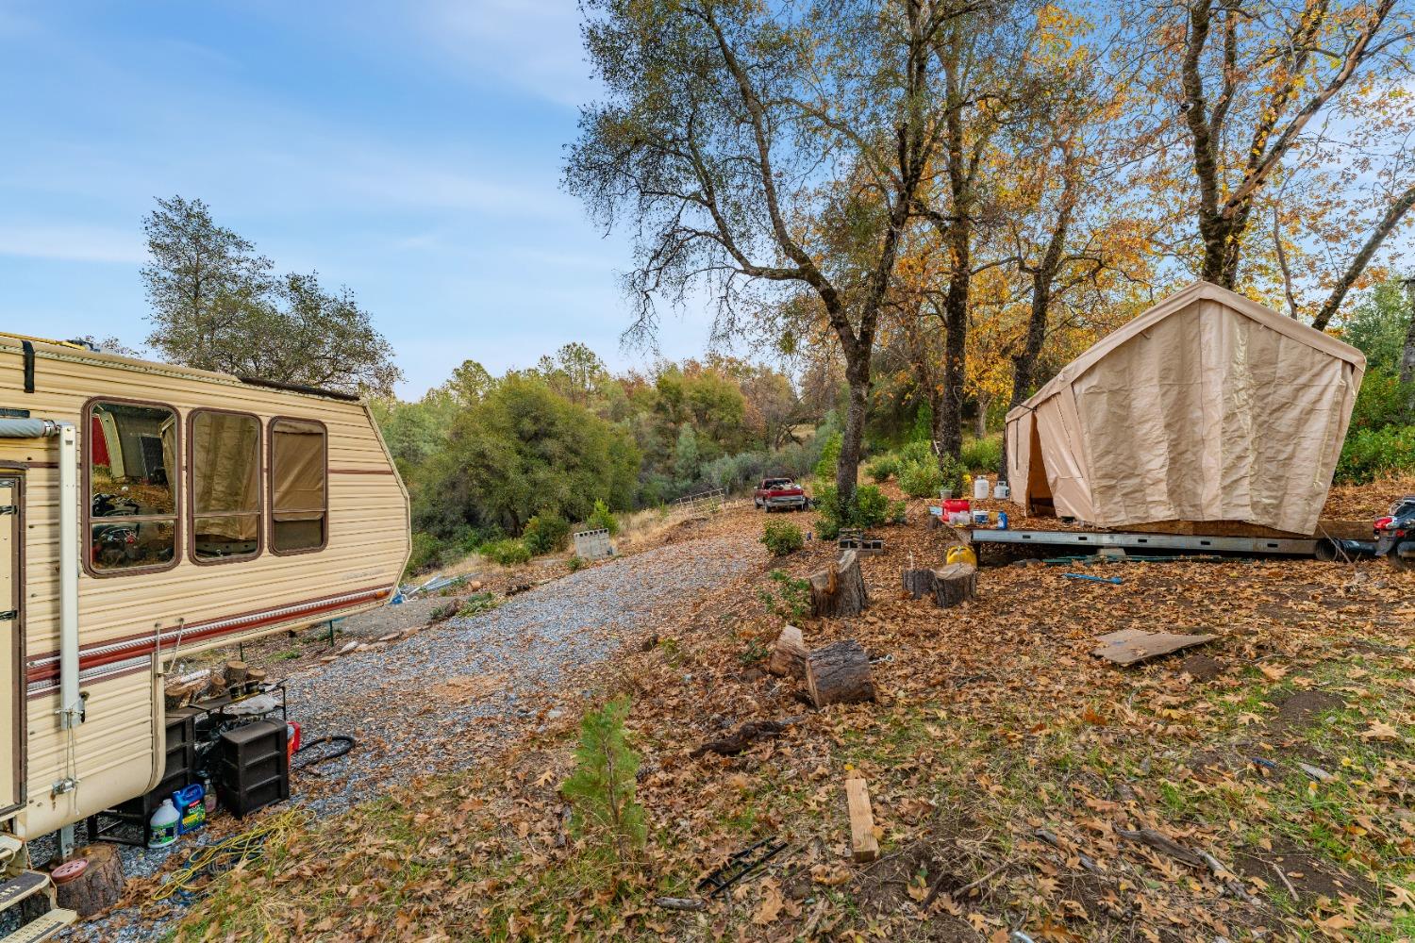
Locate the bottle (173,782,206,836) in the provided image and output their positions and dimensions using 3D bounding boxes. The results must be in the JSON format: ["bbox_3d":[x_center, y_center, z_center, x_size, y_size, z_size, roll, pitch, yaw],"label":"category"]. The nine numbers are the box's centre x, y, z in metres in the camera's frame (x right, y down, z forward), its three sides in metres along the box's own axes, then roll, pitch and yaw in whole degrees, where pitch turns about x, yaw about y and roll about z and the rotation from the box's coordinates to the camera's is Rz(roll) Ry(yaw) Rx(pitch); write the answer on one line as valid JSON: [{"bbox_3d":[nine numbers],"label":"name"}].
[{"bbox_3d":[-3.680,2.390,3.920,0.110,0.290,0.155,0,0,28],"label":"bottle"}]

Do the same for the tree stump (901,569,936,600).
[{"bbox_3d":[2.560,1.345,6.650,0.410,0.290,0.400,0,0,22],"label":"tree stump"}]

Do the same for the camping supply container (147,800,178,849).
[{"bbox_3d":[-3.595,2.312,3.640,0.148,0.292,0.148,0,0,39],"label":"camping supply container"}]

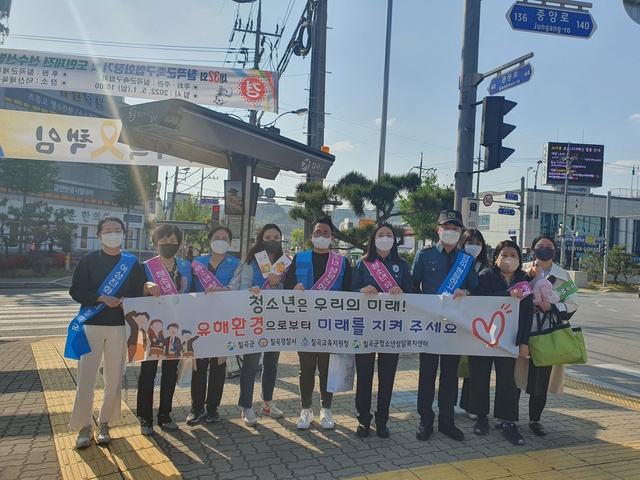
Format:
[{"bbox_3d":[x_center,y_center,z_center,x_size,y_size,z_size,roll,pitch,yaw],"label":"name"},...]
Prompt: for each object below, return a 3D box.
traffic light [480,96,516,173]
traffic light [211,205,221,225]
[{"bbox_3d":[2.602,-1.528,6.950,0.400,1.040,0.355,3,0,4],"label":"traffic light"},{"bbox_3d":[-5.060,-1.168,23.500,0.360,1.030,0.320,3,0,-22],"label":"traffic light"}]

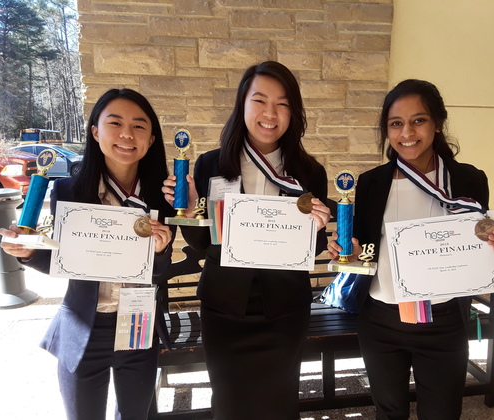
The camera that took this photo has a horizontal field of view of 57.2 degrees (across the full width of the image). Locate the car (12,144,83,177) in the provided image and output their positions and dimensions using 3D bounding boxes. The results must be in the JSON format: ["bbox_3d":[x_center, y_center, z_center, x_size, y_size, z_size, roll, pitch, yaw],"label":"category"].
[{"bbox_3d":[-7.670,-1.870,18.000,4.600,1.440,1.800,2,11,5],"label":"car"}]

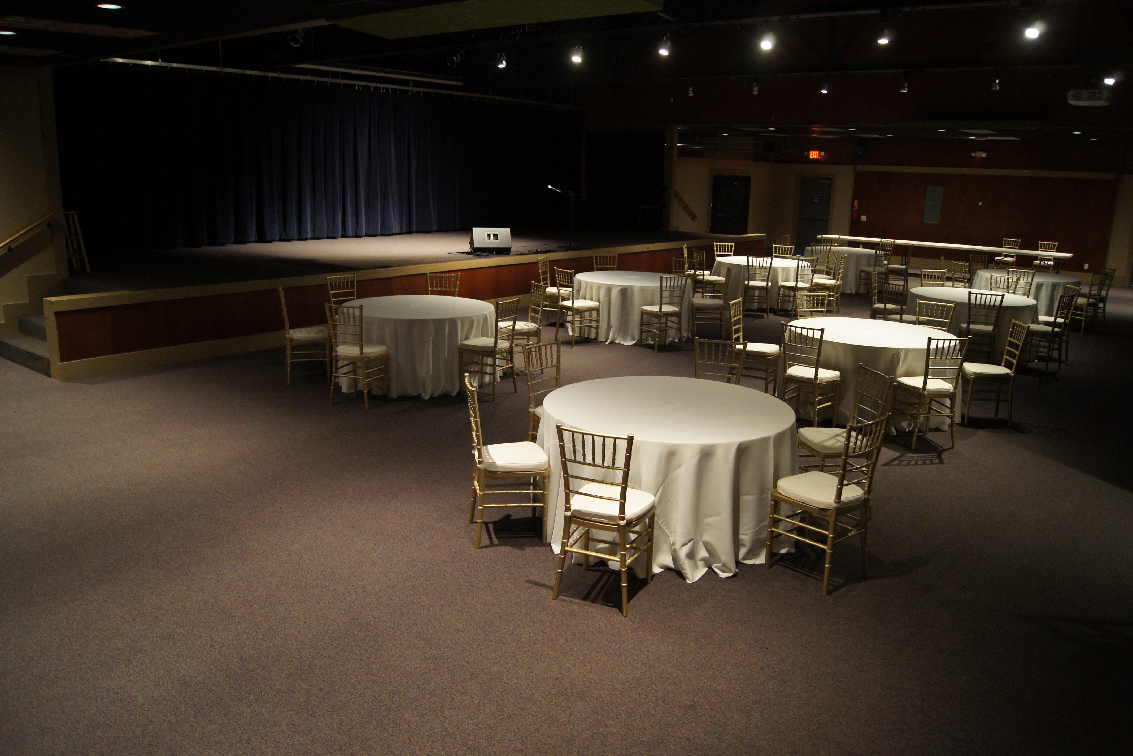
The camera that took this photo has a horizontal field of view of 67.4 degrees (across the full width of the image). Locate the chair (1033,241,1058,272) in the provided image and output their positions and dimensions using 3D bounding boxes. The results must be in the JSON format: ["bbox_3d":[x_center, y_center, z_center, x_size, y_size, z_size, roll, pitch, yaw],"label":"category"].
[{"bbox_3d":[10.378,-2.472,18.459,0.410,0.930,0.435,12,17,36],"label":"chair"}]

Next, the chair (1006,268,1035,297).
[{"bbox_3d":[6.622,-1.125,12.419,0.400,0.931,0.440,12,17,36],"label":"chair"}]

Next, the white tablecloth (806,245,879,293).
[{"bbox_3d":[5.434,-2.163,16.908,1.570,0.748,1.570,2,14,0],"label":"white tablecloth"}]

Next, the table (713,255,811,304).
[{"bbox_3d":[3.237,-1.564,14.174,1.570,0.748,1.570,2,14,0],"label":"table"}]

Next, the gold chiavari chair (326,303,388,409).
[{"bbox_3d":[-1.874,-0.232,7.671,0.400,0.931,0.440,7,14,19],"label":"gold chiavari chair"}]

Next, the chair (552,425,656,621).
[{"bbox_3d":[0.206,0.663,4.315,0.410,0.930,0.435,8,15,23],"label":"chair"}]

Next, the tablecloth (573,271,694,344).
[{"bbox_3d":[0.884,-0.967,11.423,1.570,0.748,1.570,2,14,0],"label":"tablecloth"}]

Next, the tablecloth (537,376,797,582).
[{"bbox_3d":[0.603,0.534,5.190,1.560,0.768,1.560,2,14,0],"label":"tablecloth"}]

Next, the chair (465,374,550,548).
[{"bbox_3d":[-0.348,0.473,4.984,0.450,0.935,0.405,-1,14,-13],"label":"chair"}]

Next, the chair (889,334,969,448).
[{"bbox_3d":[2.986,0.076,7.016,0.405,0.935,0.450,-1,14,-10],"label":"chair"}]

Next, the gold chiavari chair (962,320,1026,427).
[{"bbox_3d":[3.845,-0.057,7.723,0.435,0.930,0.410,4,14,8],"label":"gold chiavari chair"}]

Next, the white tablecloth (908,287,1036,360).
[{"bbox_3d":[4.994,-0.652,10.659,1.610,0.765,1.610,8,15,24],"label":"white tablecloth"}]

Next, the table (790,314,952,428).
[{"bbox_3d":[2.825,-0.059,7.956,1.610,0.765,1.610,7,15,19],"label":"table"}]

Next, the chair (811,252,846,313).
[{"bbox_3d":[4.257,-1.534,13.795,0.440,0.931,0.400,9,15,28],"label":"chair"}]

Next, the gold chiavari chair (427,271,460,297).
[{"bbox_3d":[-1.429,-0.693,9.610,0.405,0.935,0.450,2,14,3],"label":"gold chiavari chair"}]

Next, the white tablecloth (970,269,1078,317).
[{"bbox_3d":[7.206,-1.226,13.292,1.610,0.765,1.610,9,15,28],"label":"white tablecloth"}]

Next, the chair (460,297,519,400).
[{"bbox_3d":[-0.732,-0.304,8.107,0.450,0.935,0.405,9,16,28],"label":"chair"}]

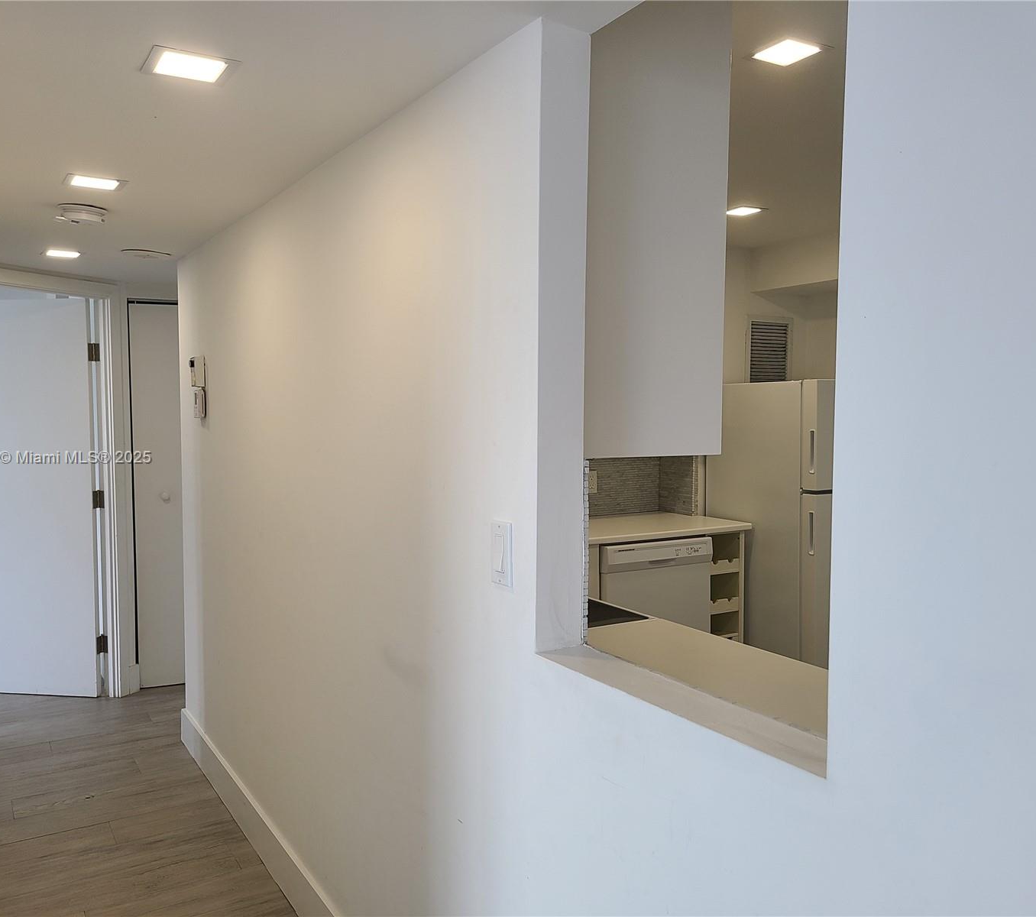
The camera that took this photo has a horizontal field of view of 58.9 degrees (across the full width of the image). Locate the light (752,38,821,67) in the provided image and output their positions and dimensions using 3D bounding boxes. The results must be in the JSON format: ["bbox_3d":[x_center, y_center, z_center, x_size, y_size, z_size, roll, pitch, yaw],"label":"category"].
[{"bbox_3d":[0.644,-0.969,2.203,0.145,0.020,0.145,-2,4,-31],"label":"light"}]

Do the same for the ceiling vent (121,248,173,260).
[{"bbox_3d":[-1.541,-0.843,3.816,0.200,0.020,0.200,-2,4,-31],"label":"ceiling vent"}]

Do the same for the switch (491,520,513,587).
[{"bbox_3d":[-0.033,0.169,1.639,0.012,0.114,0.071,-2,4,-31],"label":"switch"}]

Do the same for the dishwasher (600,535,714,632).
[{"bbox_3d":[0.486,0.785,4.393,0.605,0.865,0.610,-2,4,-31],"label":"dishwasher"}]

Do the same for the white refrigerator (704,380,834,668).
[{"bbox_3d":[1.486,0.424,4.766,0.730,1.630,0.750,-2,4,-31],"label":"white refrigerator"}]

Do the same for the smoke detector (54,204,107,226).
[{"bbox_3d":[-1.395,-0.779,2.948,0.150,0.046,0.150,-2,4,-31],"label":"smoke detector"}]

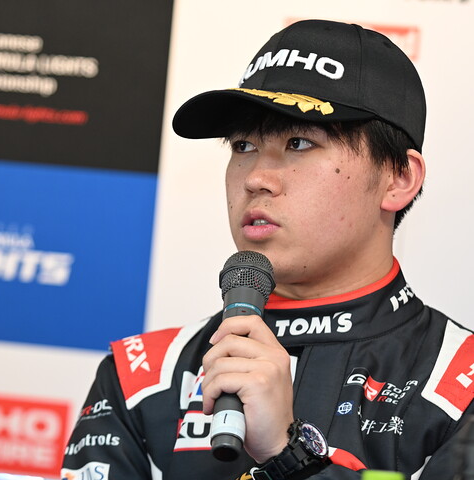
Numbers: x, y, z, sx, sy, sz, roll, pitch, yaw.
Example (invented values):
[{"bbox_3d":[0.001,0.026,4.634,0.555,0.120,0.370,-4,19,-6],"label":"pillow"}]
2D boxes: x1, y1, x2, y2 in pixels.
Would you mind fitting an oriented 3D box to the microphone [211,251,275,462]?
[{"bbox_3d":[0.002,0.101,3.040,0.051,0.226,0.051,7,-40,0],"label":"microphone"}]

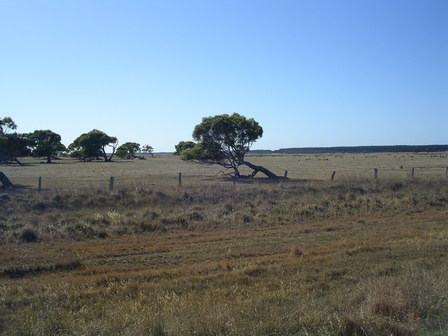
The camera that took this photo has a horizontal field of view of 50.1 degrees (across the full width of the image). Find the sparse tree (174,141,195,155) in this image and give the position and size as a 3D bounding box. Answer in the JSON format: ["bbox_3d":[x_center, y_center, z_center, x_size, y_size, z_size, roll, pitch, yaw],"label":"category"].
[{"bbox_3d":[-13.090,-6.370,165.000,7.830,6.130,7.500,0,2,0],"label":"sparse tree"}]

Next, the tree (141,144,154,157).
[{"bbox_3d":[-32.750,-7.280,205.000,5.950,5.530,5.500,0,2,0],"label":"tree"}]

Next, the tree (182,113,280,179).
[{"bbox_3d":[0.770,-2.110,46.000,9.160,6.200,6.800,0,2,0],"label":"tree"}]

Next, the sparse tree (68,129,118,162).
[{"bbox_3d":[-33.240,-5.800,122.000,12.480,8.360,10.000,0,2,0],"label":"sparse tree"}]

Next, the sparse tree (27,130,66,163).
[{"bbox_3d":[-40.030,-4.760,108.000,8.850,7.260,8.000,0,2,0],"label":"sparse tree"}]

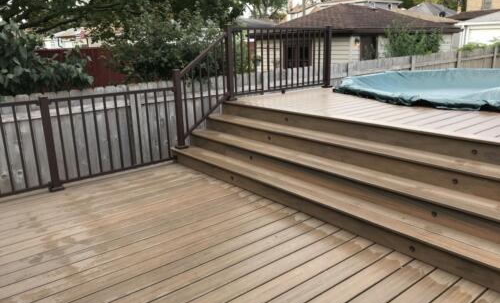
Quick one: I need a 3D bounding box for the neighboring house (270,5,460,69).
[{"bbox_3d":[4.623,-4.502,17.633,7.807,3.521,5.506,-13,19,-37],"label":"neighboring house"}]

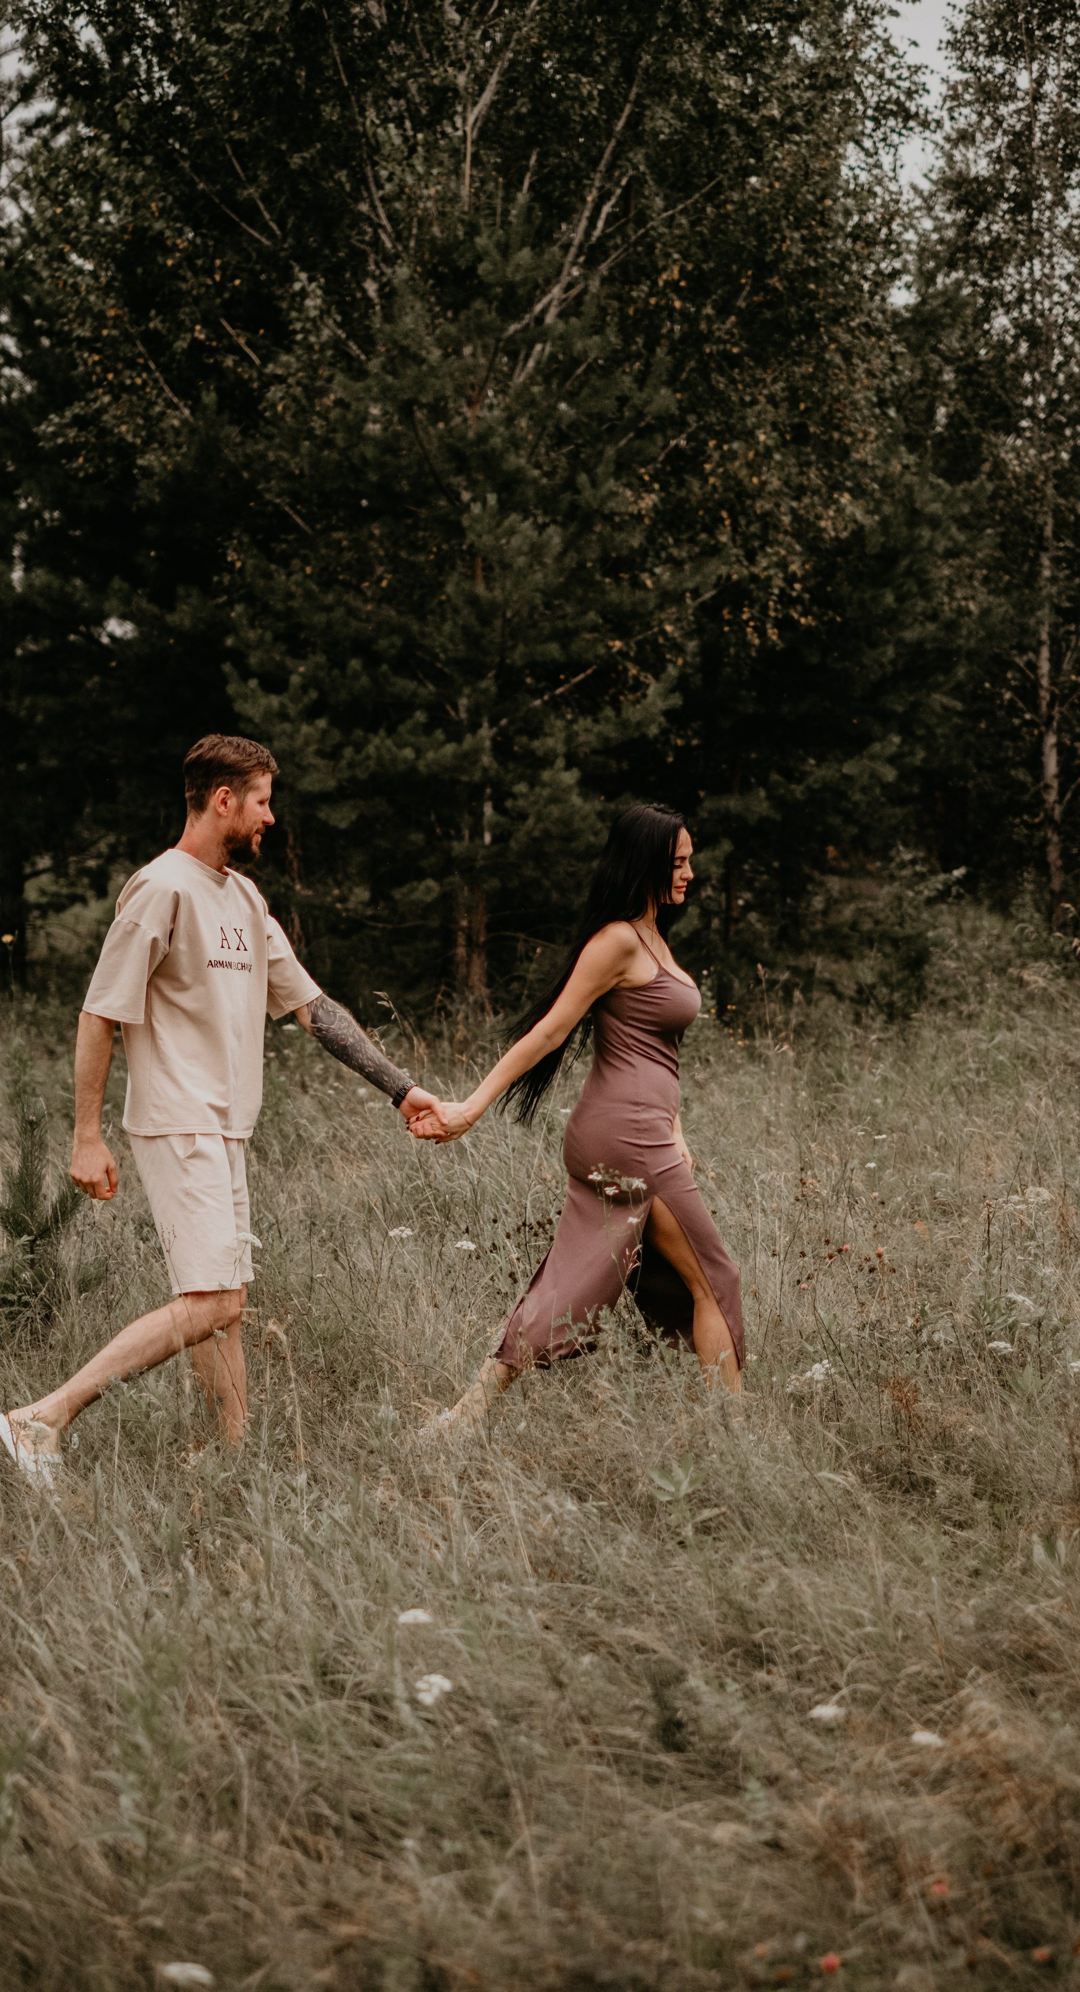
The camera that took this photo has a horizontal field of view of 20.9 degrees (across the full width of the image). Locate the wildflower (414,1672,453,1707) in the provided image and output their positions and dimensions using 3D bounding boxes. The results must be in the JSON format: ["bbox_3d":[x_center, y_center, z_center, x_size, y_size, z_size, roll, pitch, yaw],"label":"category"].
[{"bbox_3d":[-0.160,1.041,4.400,0.057,0.040,0.055,0,3,0],"label":"wildflower"}]

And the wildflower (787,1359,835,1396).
[{"bbox_3d":[0.610,0.858,6.600,0.100,0.068,0.085,0,3,0],"label":"wildflower"}]

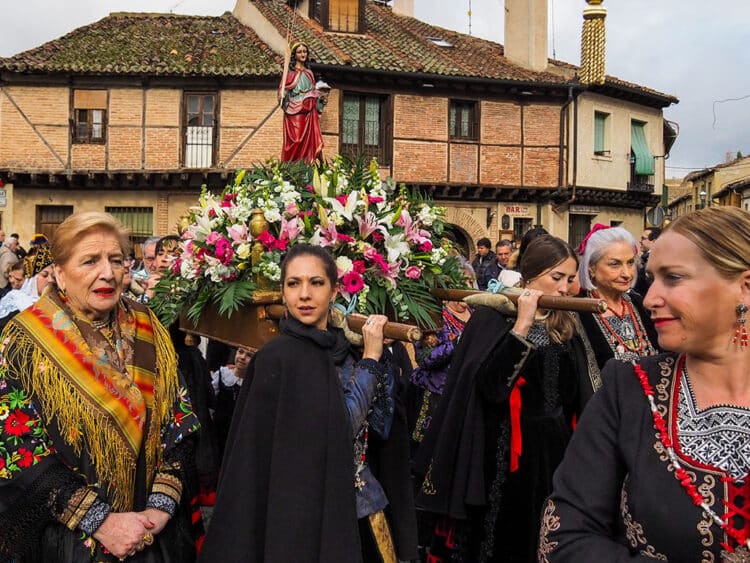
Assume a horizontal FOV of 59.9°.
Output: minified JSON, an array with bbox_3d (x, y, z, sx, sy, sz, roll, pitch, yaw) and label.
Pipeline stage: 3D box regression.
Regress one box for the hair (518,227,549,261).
[{"bbox_3d":[0.800,-0.155,3.200,0.190,0.240,0.220,-1,2,-41],"label":"hair"}]

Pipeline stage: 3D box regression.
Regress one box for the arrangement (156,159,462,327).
[{"bbox_3d":[-0.360,-0.185,3.020,1.000,0.760,1.100,0,1,-32],"label":"arrangement"}]

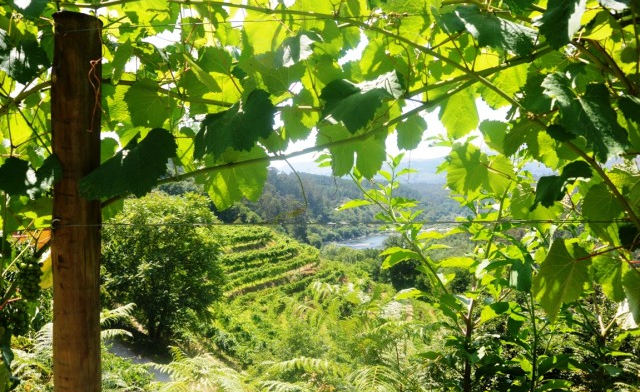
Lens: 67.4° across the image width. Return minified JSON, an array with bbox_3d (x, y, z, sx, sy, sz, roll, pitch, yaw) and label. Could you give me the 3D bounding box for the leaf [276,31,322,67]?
[{"bbox_3d":[-0.053,-0.382,1.250,0.120,0.094,0.060,0,1,-1],"label":"leaf"}]

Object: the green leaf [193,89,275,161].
[{"bbox_3d":[-0.195,-0.159,1.080,0.185,0.162,0.070,0,1,-3],"label":"green leaf"}]

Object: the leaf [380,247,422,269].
[{"bbox_3d":[0.297,0.228,1.750,0.153,0.080,0.070,0,1,5],"label":"leaf"}]

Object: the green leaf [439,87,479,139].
[{"bbox_3d":[0.375,-0.224,1.300,0.108,0.141,0.040,0,1,6],"label":"green leaf"}]

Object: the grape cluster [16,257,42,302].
[{"bbox_3d":[-0.787,0.226,1.300,0.070,0.119,0.070,0,1,-13],"label":"grape cluster"}]

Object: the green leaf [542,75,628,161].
[{"bbox_3d":[0.581,-0.170,1.050,0.188,0.188,0.070,0,1,10],"label":"green leaf"}]

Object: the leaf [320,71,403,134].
[{"bbox_3d":[0.097,-0.218,1.120,0.192,0.145,0.090,0,1,2],"label":"leaf"}]

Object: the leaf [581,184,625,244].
[{"bbox_3d":[0.709,0.044,1.200,0.105,0.150,0.040,0,1,12],"label":"leaf"}]

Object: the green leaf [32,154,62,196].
[{"bbox_3d":[-0.677,-0.054,1.200,0.086,0.105,0.060,0,1,-11],"label":"green leaf"}]

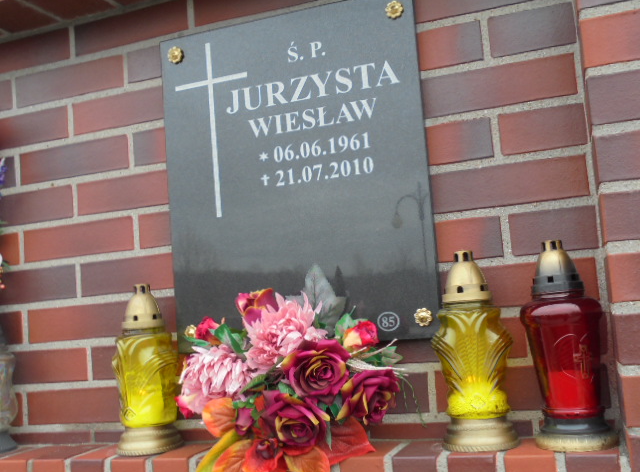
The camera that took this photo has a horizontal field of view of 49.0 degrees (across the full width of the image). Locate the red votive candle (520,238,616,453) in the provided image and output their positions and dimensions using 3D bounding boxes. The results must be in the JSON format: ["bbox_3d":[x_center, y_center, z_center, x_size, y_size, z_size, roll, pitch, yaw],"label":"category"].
[{"bbox_3d":[0.341,0.145,0.973,0.110,0.277,0.110,-5,-5,0],"label":"red votive candle"}]

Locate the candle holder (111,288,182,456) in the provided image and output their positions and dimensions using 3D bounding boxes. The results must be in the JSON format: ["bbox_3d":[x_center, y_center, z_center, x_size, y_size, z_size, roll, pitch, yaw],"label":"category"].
[{"bbox_3d":[-0.295,0.221,1.195,0.112,0.275,0.111,-8,-6,31],"label":"candle holder"}]

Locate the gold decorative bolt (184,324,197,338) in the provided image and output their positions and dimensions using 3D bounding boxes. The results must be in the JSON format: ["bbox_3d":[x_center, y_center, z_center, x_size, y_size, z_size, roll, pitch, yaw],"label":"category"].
[{"bbox_3d":[-0.214,0.162,1.178,0.028,0.028,0.012,-7,-6,19],"label":"gold decorative bolt"}]

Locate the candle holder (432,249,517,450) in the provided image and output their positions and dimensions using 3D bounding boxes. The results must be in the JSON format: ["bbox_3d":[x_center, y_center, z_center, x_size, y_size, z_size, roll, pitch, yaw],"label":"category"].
[{"bbox_3d":[0.219,0.161,1.020,0.114,0.275,0.111,-6,-5,11],"label":"candle holder"}]

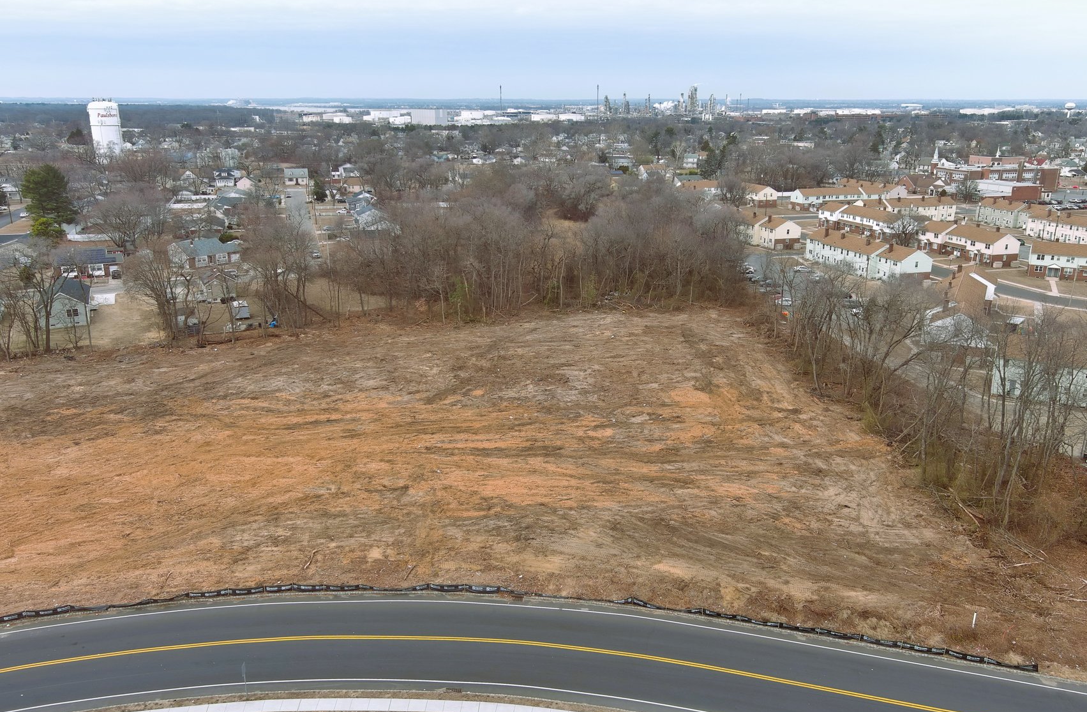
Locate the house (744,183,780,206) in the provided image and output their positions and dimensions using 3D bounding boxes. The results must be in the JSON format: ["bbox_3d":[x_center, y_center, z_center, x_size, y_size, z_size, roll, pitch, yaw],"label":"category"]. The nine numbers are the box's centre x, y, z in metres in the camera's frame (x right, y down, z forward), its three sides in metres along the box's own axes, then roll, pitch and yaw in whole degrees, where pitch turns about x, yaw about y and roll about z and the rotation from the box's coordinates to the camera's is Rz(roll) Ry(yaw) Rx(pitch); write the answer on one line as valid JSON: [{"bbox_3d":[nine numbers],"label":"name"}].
[{"bbox_3d":[88.400,-66.900,363.350,8.900,8.400,20.500,-5,17,-17],"label":"house"}]

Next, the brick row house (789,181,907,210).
[{"bbox_3d":[123.430,-63.440,351.810,48.500,8.400,9.600,-5,17,-17],"label":"brick row house"}]

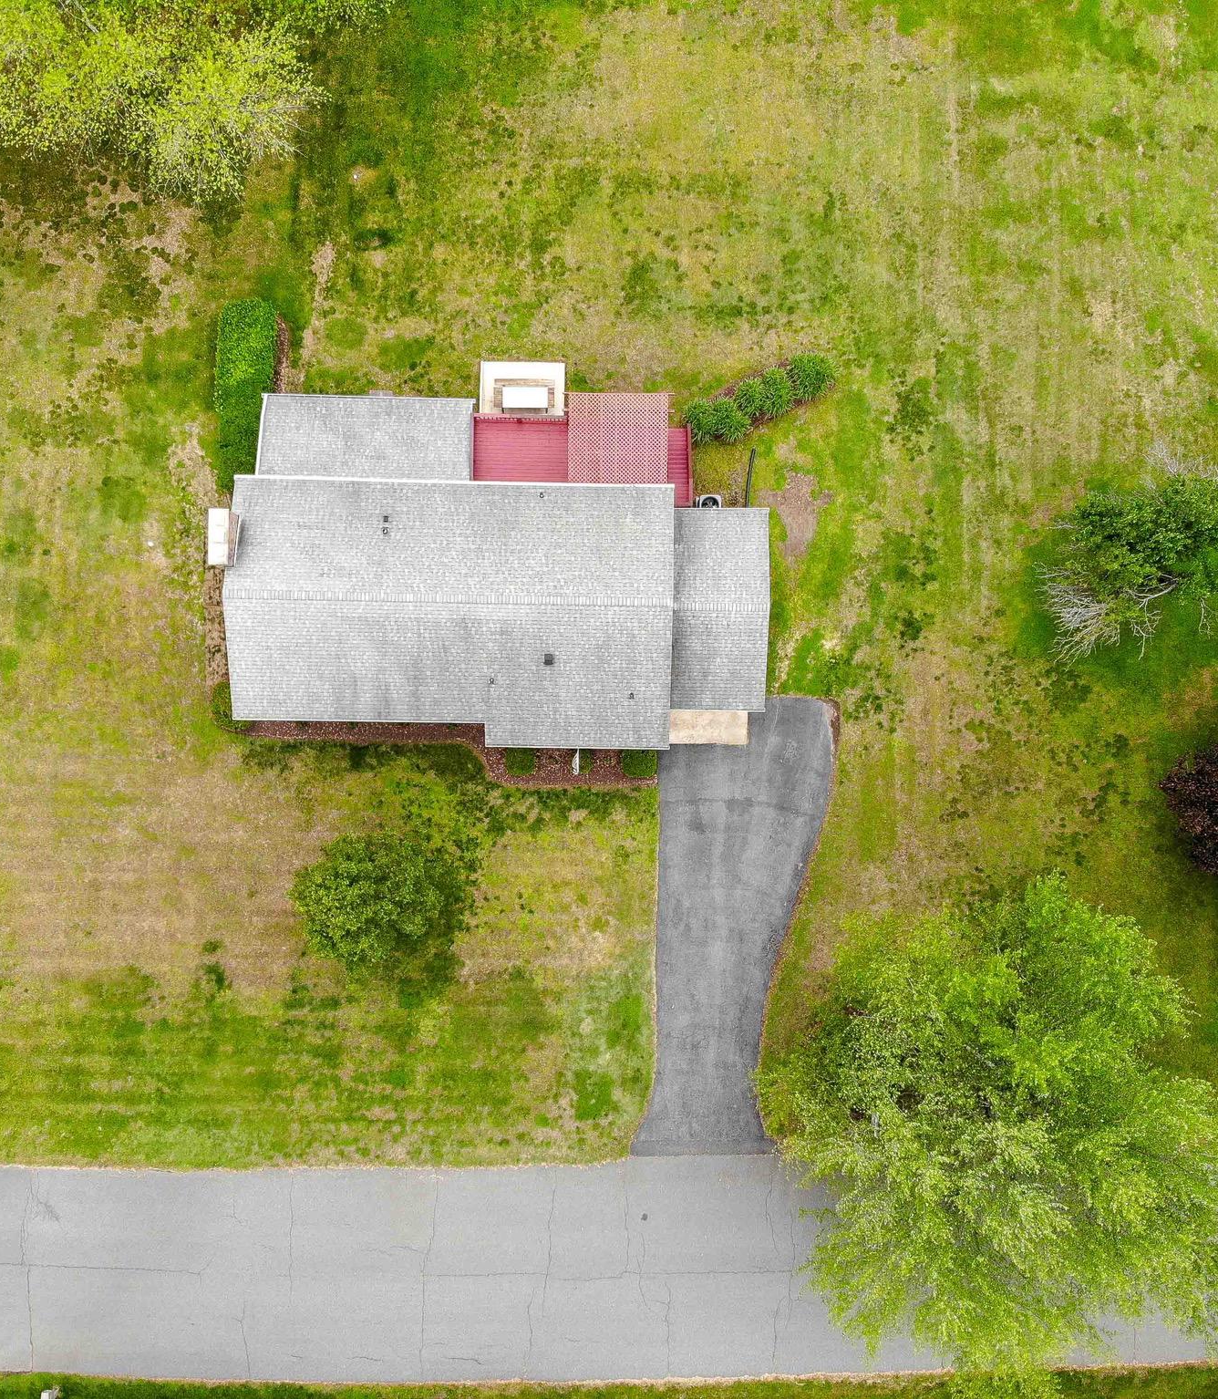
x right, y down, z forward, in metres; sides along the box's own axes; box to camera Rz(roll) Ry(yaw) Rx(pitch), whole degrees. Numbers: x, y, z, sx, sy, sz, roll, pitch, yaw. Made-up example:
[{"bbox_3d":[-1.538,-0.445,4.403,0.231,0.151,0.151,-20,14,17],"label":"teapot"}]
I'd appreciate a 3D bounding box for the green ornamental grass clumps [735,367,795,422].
[{"bbox_3d":[6.008,-11.783,50.035,2.150,0.850,1.900,-21,88,1],"label":"green ornamental grass clumps"}]

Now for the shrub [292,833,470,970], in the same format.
[{"bbox_3d":[-8.384,7.400,47.851,6.400,5.000,5.000,0,89,1],"label":"shrub"}]

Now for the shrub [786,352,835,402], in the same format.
[{"bbox_3d":[7.650,-12.250,49.350,1.800,1.000,1.850,0,90,0],"label":"shrub"}]

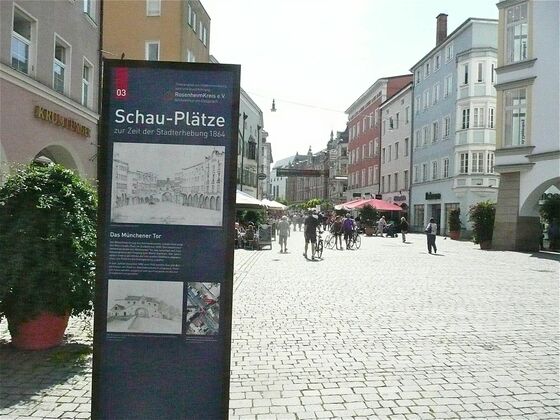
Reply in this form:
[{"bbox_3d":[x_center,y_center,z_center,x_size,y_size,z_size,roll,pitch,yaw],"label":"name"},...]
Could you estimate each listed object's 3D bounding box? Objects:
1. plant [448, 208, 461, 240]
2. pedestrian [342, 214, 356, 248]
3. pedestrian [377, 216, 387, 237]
[{"bbox_3d":[13.251,1.090,34.300,0.970,2.450,0.970,2,0,-5],"label":"plant"},{"bbox_3d":[3.351,1.044,22.000,0.620,1.760,0.420,2,0,-3],"label":"pedestrian"},{"bbox_3d":[8.202,1.337,36.500,0.600,1.660,0.500,1,-1,3],"label":"pedestrian"}]

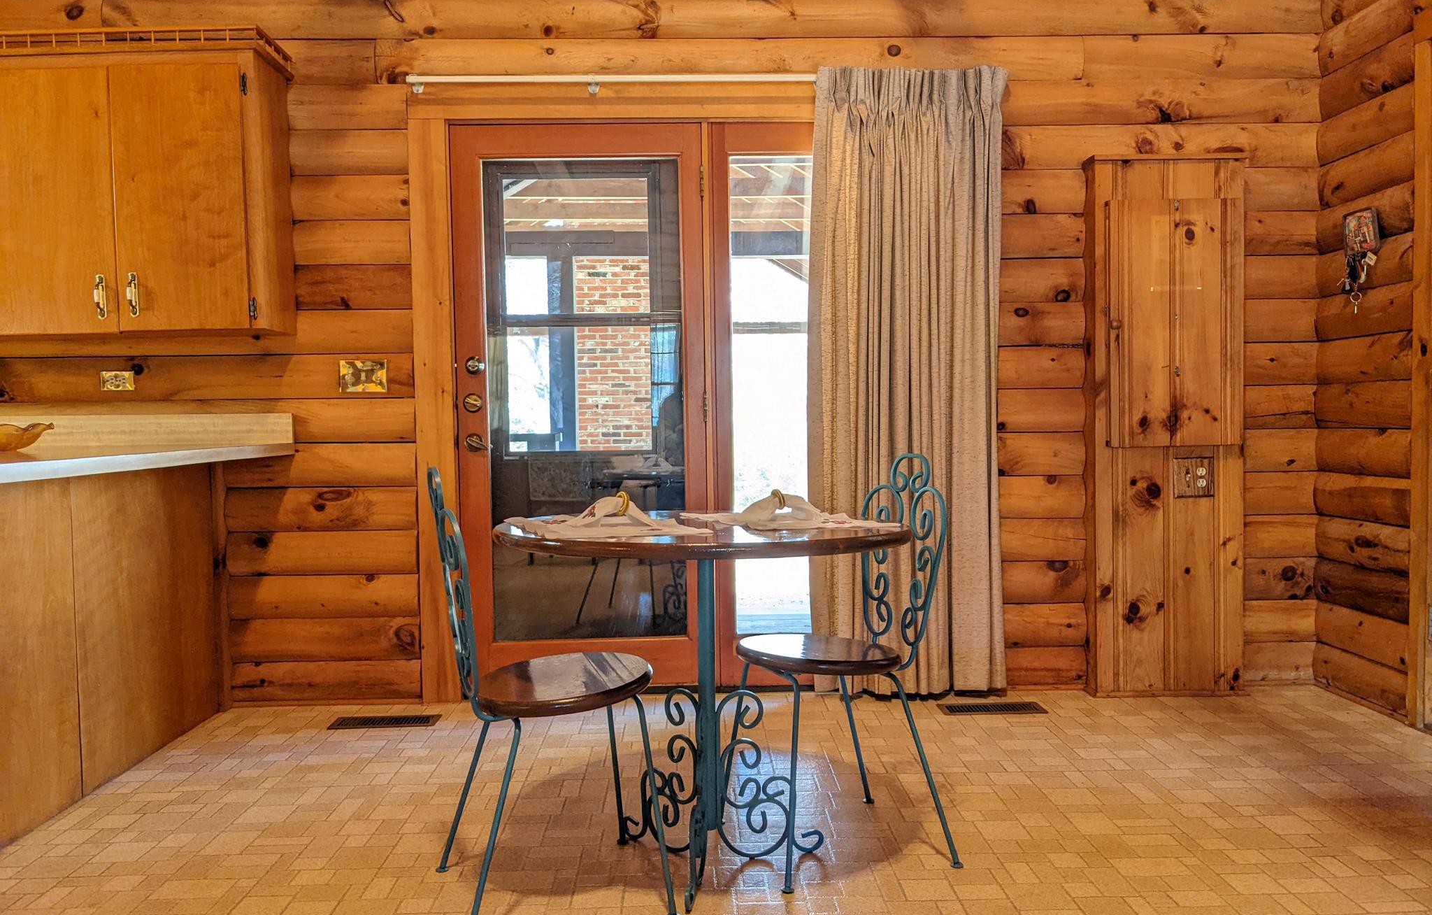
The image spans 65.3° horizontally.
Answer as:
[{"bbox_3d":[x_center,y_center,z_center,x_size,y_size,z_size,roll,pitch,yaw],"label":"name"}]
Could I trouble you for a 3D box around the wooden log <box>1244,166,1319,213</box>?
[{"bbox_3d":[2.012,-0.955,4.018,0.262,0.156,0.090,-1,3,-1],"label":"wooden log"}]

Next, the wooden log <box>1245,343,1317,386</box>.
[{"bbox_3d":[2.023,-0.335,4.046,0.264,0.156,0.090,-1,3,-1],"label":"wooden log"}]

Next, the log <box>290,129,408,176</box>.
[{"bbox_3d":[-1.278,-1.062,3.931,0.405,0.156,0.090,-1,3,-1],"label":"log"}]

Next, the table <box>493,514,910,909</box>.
[{"bbox_3d":[-0.023,0.531,2.494,0.912,0.761,0.912,-1,2,-1],"label":"table"}]

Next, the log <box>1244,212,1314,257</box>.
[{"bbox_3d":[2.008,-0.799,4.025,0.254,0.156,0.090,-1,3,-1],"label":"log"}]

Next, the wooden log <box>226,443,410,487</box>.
[{"bbox_3d":[-1.392,0.022,3.995,0.671,0.152,0.131,-1,2,-1],"label":"wooden log"}]

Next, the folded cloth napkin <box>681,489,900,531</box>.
[{"bbox_3d":[0.158,0.109,2.533,0.477,0.078,0.352,-1,2,-1],"label":"folded cloth napkin"}]

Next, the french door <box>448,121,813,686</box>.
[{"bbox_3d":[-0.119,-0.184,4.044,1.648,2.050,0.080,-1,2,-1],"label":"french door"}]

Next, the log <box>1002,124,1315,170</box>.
[{"bbox_3d":[1.574,-1.105,4.027,1.131,0.159,0.131,-1,2,-1],"label":"log"}]

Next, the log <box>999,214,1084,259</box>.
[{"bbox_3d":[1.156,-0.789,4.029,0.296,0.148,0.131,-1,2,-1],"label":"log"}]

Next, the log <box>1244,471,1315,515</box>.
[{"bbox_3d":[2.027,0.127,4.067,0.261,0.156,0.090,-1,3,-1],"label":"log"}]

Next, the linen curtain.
[{"bbox_3d":[0.671,-0.257,3.901,0.690,2.189,0.141,-1,2,-1],"label":"linen curtain"}]

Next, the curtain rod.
[{"bbox_3d":[-0.041,-1.290,3.846,2.049,0.065,0.090,-1,3,-1],"label":"curtain rod"}]

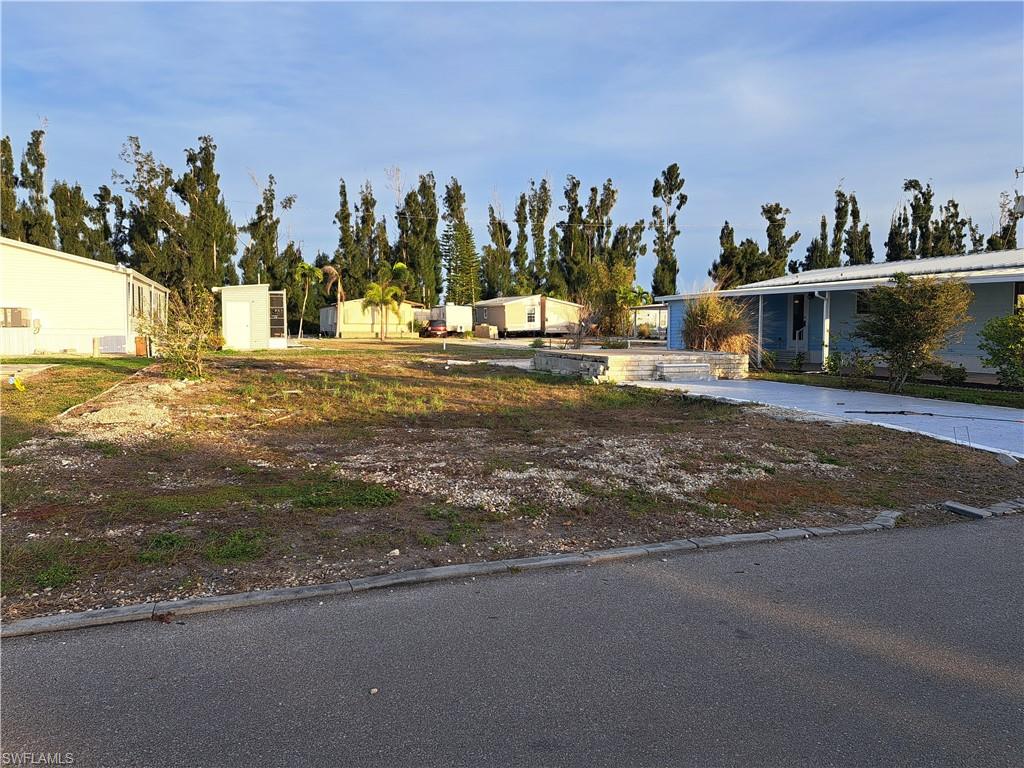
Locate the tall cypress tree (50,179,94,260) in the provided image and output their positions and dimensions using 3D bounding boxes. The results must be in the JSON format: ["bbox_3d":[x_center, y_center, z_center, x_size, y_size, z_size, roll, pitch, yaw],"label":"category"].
[{"bbox_3d":[-41.421,-11.575,66.128,3.950,14.450,3.750,0,5,0],"label":"tall cypress tree"}]

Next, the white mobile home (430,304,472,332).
[{"bbox_3d":[-5.701,-5.920,65.953,2.450,2.750,5.800,-2,5,-20],"label":"white mobile home"}]

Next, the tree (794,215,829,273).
[{"bbox_3d":[38.193,-14.054,91.158,4.185,15.172,4.185,0,5,0],"label":"tree"}]

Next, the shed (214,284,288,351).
[{"bbox_3d":[-11.693,-2.994,31.966,2.809,2.787,2.800,-2,5,-20],"label":"shed"}]

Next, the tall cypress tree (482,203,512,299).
[{"bbox_3d":[-1.695,-12.534,78.239,3.383,14.245,3.383,0,5,0],"label":"tall cypress tree"}]

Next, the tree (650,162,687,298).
[{"bbox_3d":[18.214,-15.934,83.981,4.322,20.087,4.322,0,5,0],"label":"tree"}]

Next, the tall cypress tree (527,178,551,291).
[{"bbox_3d":[3.199,-15.600,87.250,3.156,18.914,3.156,0,5,2],"label":"tall cypress tree"}]

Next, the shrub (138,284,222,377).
[{"bbox_3d":[-7.831,-1.256,16.672,1.884,2.193,1.790,-2,5,-20],"label":"shrub"}]

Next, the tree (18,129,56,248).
[{"bbox_3d":[-45.301,-14.562,68.570,3.916,19.701,3.916,-3,6,-33],"label":"tree"}]

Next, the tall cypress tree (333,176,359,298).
[{"bbox_3d":[-18.350,-14.071,78.861,3.090,17.151,3.090,-1,5,-13],"label":"tall cypress tree"}]

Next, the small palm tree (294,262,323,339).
[{"bbox_3d":[-16.060,-6.576,56.254,2.208,6.035,2.208,-1,5,-16],"label":"small palm tree"}]

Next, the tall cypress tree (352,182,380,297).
[{"bbox_3d":[-16.207,-13.999,79.676,3.363,16.883,3.363,-1,5,-11],"label":"tall cypress tree"}]

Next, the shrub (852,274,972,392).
[{"bbox_3d":[8.800,-1.092,15.487,2.640,2.570,2.500,0,5,0],"label":"shrub"}]

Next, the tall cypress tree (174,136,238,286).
[{"bbox_3d":[-30.539,-14.447,70.120,6.400,19.470,6.080,0,5,0],"label":"tall cypress tree"}]

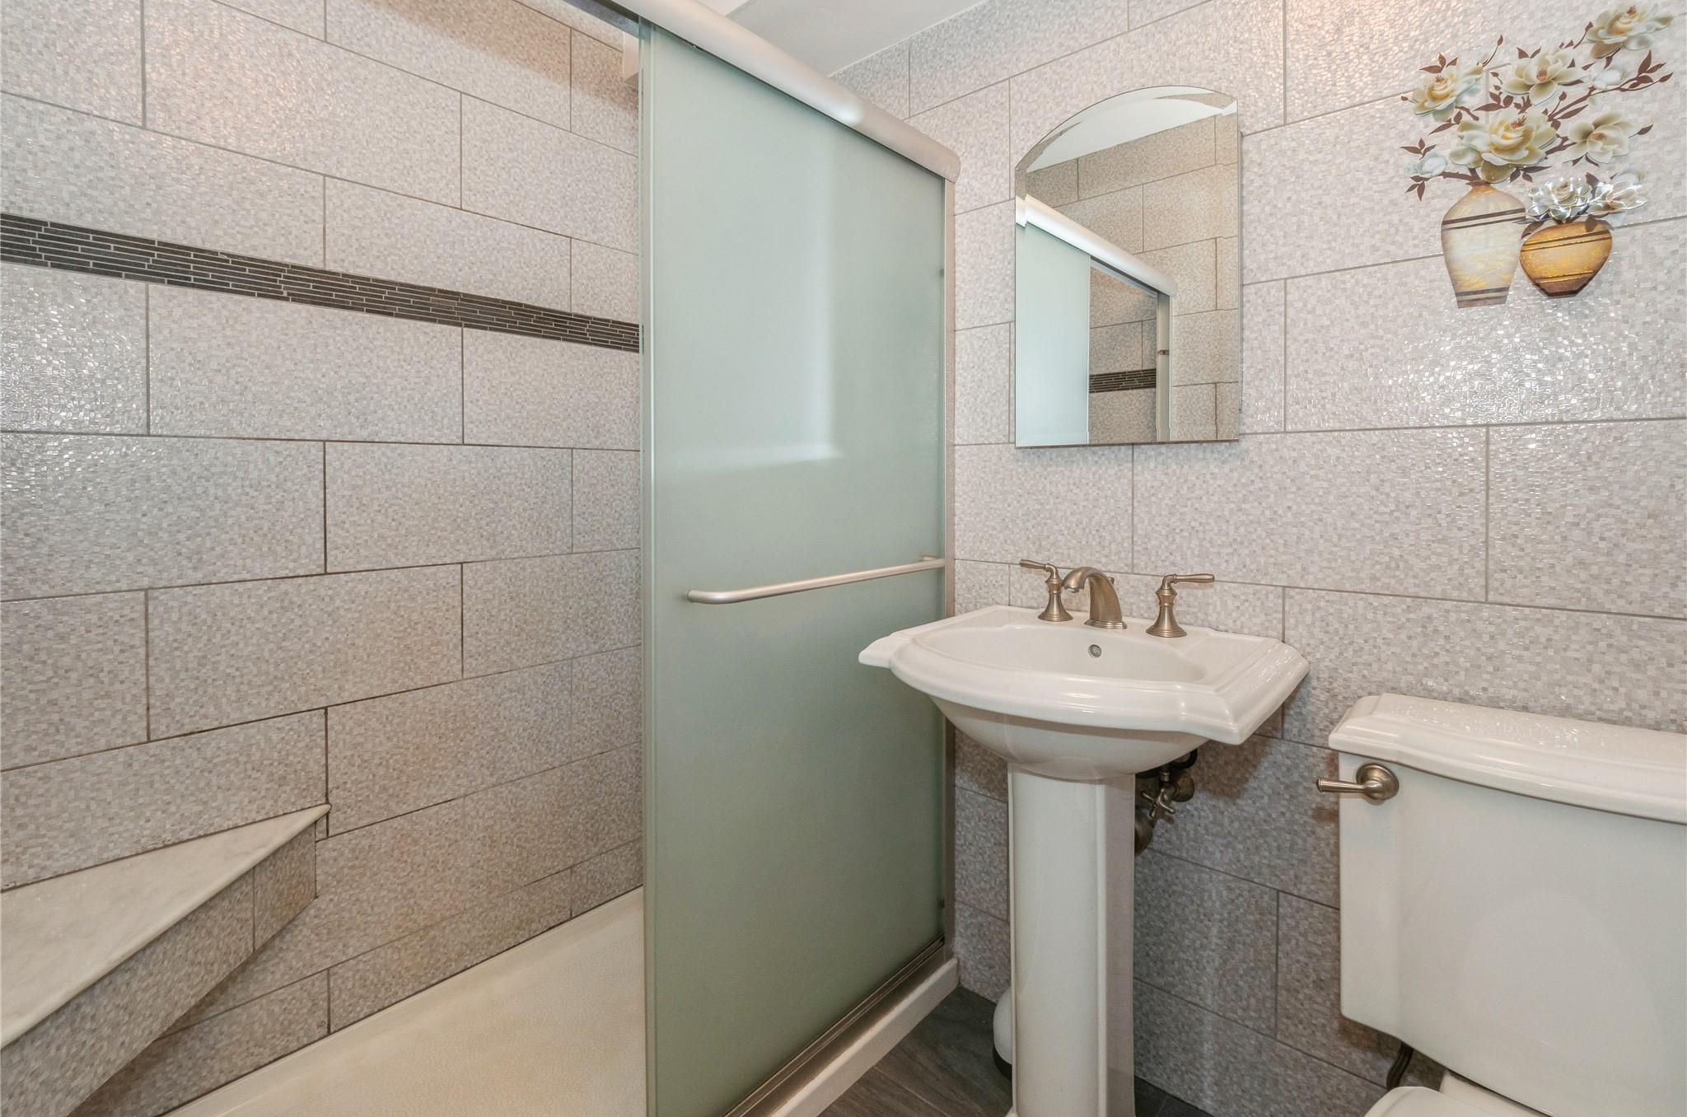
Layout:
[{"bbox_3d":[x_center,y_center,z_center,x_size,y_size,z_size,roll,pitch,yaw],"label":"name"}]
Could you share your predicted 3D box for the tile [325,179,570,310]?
[{"bbox_3d":[-0.854,-0.684,1.528,0.010,0.186,0.497,0,3,44],"label":"tile"}]

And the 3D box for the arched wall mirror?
[{"bbox_3d":[0.531,-0.548,1.314,0.411,0.658,0.030,2,4,38],"label":"arched wall mirror"}]

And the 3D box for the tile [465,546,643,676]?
[{"bbox_3d":[-0.683,0.121,1.711,0.010,0.265,0.497,0,3,44],"label":"tile"}]

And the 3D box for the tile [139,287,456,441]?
[{"bbox_3d":[-1.026,-0.363,1.351,0.010,0.268,0.497,0,3,44],"label":"tile"}]

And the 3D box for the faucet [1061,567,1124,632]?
[{"bbox_3d":[0.444,0.072,1.218,0.071,0.118,0.194,2,4,38],"label":"faucet"}]

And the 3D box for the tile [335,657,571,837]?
[{"bbox_3d":[-0.850,0.400,1.525,0.010,0.258,0.491,3,4,42],"label":"tile"}]

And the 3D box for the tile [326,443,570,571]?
[{"bbox_3d":[-0.855,-0.120,1.531,0.010,0.265,0.497,0,3,44],"label":"tile"}]

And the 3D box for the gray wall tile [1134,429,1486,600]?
[{"bbox_3d":[0.755,-0.083,1.165,0.499,0.258,0.010,2,4,38],"label":"gray wall tile"}]

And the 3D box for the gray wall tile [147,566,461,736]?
[{"bbox_3d":[-1.027,0.163,1.355,0.010,0.265,0.497,0,3,44],"label":"gray wall tile"}]

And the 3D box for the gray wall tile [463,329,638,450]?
[{"bbox_3d":[-0.682,-0.405,1.708,0.010,0.268,0.497,0,3,44],"label":"gray wall tile"}]

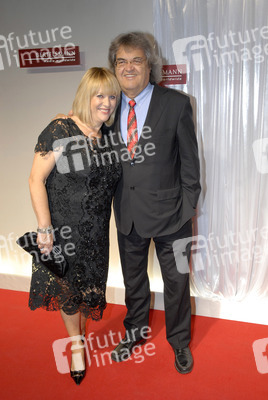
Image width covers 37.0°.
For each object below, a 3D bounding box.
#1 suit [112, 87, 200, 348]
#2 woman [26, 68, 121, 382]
[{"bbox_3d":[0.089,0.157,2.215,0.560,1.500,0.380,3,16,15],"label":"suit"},{"bbox_3d":[-0.296,0.149,2.148,0.500,1.630,0.420,-4,16,-10],"label":"woman"}]

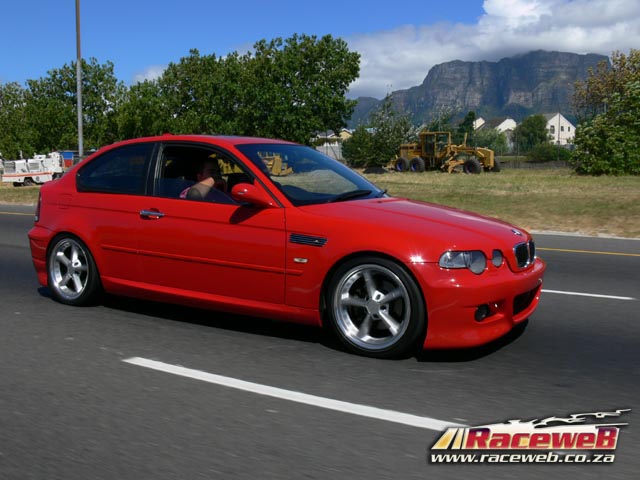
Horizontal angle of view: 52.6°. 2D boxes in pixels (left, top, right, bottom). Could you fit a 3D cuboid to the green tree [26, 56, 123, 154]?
[{"bbox_3d":[-22.763,-11.544,60.000,9.200,10.600,9.200,0,7,0],"label":"green tree"}]

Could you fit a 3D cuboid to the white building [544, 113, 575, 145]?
[{"bbox_3d":[57.013,-26.980,158.000,8.300,8.400,9.500,-1,7,-6],"label":"white building"}]

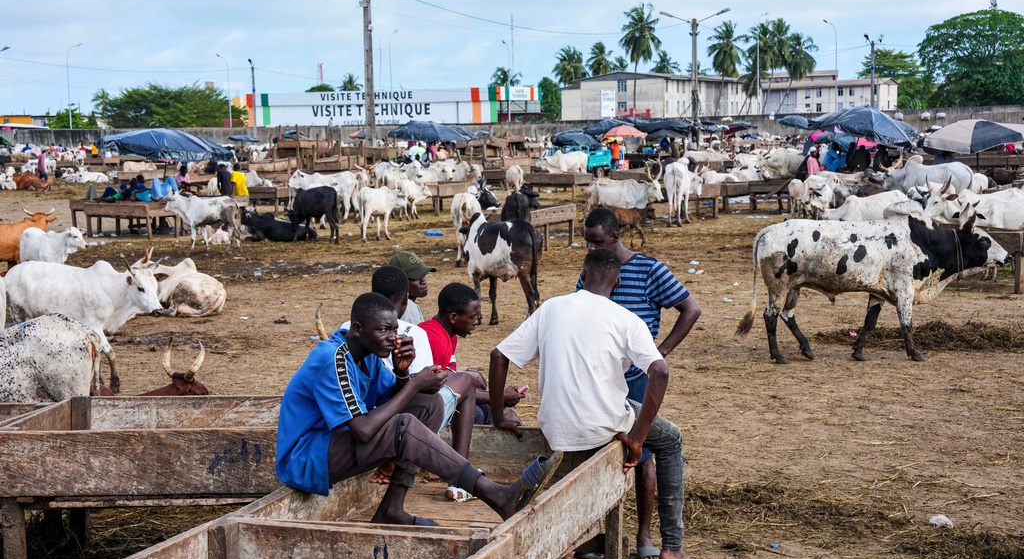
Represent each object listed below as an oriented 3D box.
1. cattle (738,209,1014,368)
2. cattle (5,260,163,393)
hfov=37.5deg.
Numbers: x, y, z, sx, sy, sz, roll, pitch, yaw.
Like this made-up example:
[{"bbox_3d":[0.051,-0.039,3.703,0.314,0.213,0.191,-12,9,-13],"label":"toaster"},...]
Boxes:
[{"bbox_3d":[3.192,0.007,13.350,2.360,1.430,0.620,-1,6,4],"label":"cattle"},{"bbox_3d":[-3.695,0.338,12.941,1.850,1.120,0.520,3,7,35],"label":"cattle"}]

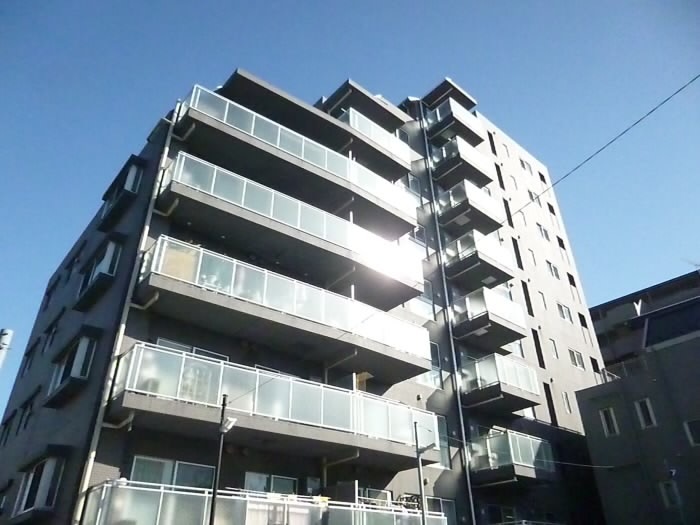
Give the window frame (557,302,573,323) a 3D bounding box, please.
[{"bbox_3d":[12.506,2.954,29.343,1.430,1.080,0.120,24,-40,-34],"label":"window frame"}]

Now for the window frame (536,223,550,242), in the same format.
[{"bbox_3d":[12.342,-1.886,32.307,1.283,0.998,0.100,24,-40,-34],"label":"window frame"}]

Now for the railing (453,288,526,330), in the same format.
[{"bbox_3d":[5.848,2.276,21.369,2.665,1.149,1.753,24,-40,-34],"label":"railing"}]

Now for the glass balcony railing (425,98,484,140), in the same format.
[{"bbox_3d":[5.770,-7.406,27.550,2.680,1.100,1.700,24,-40,-34],"label":"glass balcony railing"}]

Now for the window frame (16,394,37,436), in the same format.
[{"bbox_3d":[-10.936,5.208,17.005,0.100,1.040,1.339,24,-40,-34],"label":"window frame"}]

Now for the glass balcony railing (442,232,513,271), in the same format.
[{"bbox_3d":[5.857,-0.144,22.981,2.680,1.100,1.700,24,-40,-34],"label":"glass balcony railing"}]

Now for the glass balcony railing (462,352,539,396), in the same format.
[{"bbox_3d":[5.883,4.659,19.859,2.665,1.149,1.753,24,-40,-34],"label":"glass balcony railing"}]

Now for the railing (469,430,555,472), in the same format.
[{"bbox_3d":[5.943,7.088,18.431,2.680,1.110,1.700,24,-40,-34],"label":"railing"}]

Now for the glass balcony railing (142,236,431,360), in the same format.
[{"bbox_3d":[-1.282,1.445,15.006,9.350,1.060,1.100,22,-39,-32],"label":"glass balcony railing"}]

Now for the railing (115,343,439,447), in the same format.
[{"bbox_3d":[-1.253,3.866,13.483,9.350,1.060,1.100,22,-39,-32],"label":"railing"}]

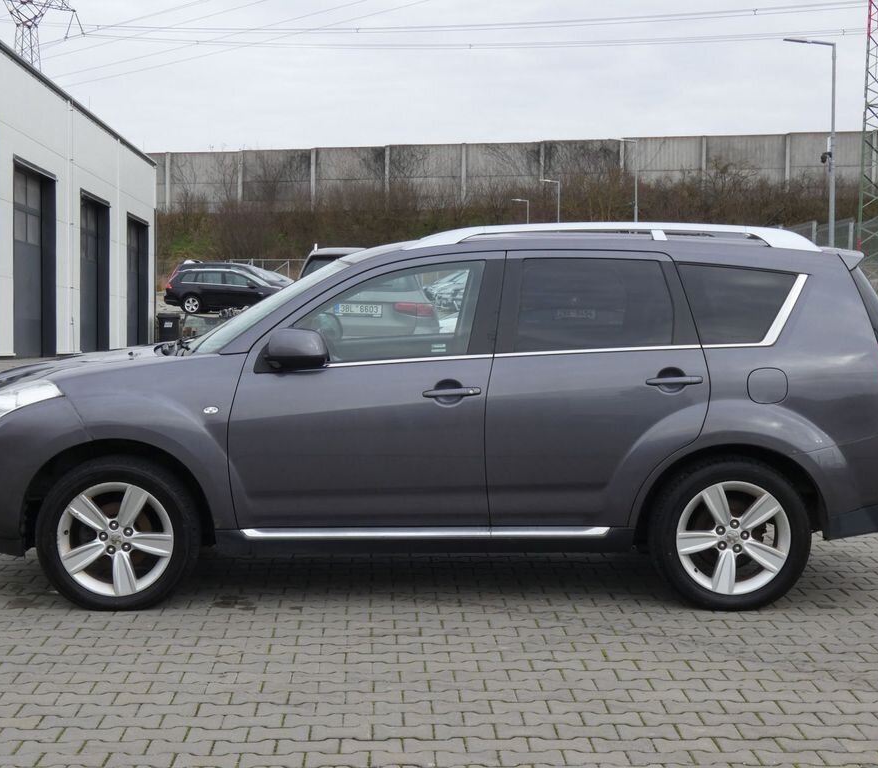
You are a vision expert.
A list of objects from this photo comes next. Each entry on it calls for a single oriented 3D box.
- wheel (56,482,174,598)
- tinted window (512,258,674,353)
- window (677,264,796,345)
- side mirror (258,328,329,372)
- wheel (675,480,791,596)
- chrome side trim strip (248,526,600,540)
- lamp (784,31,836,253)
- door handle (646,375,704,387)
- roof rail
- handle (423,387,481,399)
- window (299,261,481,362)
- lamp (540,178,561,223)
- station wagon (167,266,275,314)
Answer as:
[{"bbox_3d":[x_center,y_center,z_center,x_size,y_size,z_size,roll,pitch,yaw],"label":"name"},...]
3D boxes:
[{"bbox_3d":[-1.396,0.663,6.870,0.495,0.495,0.200,0,5,-3],"label":"wheel"},{"bbox_3d":[0.669,-0.341,6.815,0.700,0.420,0.050,0,-15,0],"label":"tinted window"},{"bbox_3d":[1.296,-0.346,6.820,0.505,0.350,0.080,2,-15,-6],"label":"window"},{"bbox_3d":[-0.613,-0.142,6.650,0.280,0.185,0.230,0,5,0],"label":"side mirror"},{"bbox_3d":[1.274,0.659,6.870,0.495,0.495,0.200,0,5,0],"label":"wheel"},{"bbox_3d":[-0.059,0.646,6.790,1.590,0.060,0.080,0,5,0],"label":"chrome side trim strip"},{"bbox_3d":[6.735,-3.745,28.500,0.960,5.100,0.250,0,2,-2],"label":"lamp"},{"bbox_3d":[1.009,-0.015,6.715,0.248,0.042,0.052,0,4,-1],"label":"door handle"},{"bbox_3d":[0.771,-0.650,6.930,1.840,0.130,0.100,0,4,0],"label":"roof rail"},{"bbox_3d":[0.058,0.035,6.715,0.248,0.042,0.052,0,4,1],"label":"handle"},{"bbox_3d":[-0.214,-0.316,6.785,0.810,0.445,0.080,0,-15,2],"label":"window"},{"bbox_3d":[5.832,-7.662,82.000,1.080,6.100,0.220,0,2,0],"label":"lamp"},{"bbox_3d":[-6.870,-3.070,53.100,4.680,1.500,1.820,0,2,0],"label":"station wagon"}]

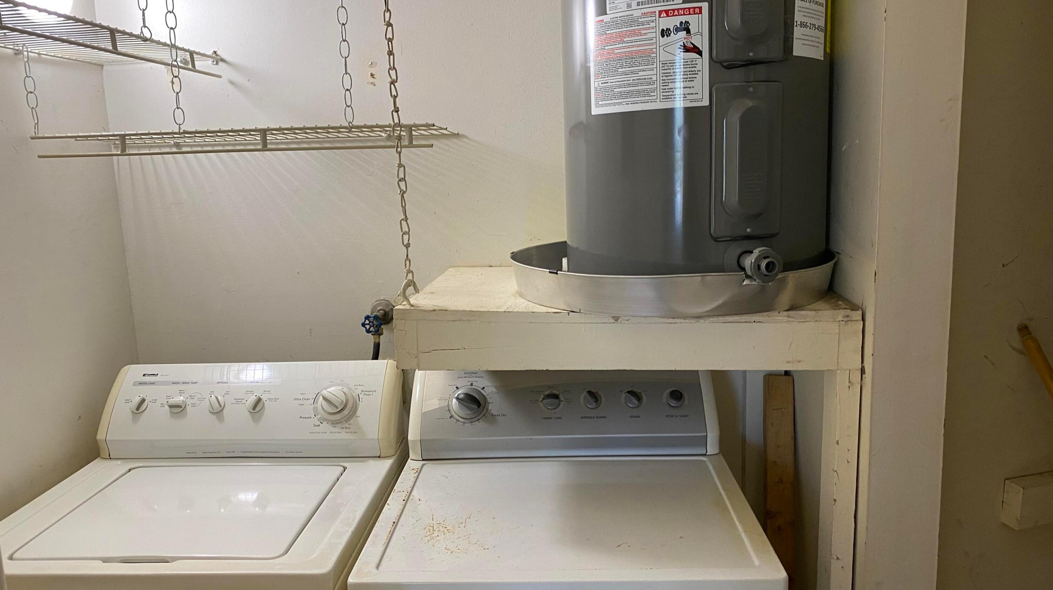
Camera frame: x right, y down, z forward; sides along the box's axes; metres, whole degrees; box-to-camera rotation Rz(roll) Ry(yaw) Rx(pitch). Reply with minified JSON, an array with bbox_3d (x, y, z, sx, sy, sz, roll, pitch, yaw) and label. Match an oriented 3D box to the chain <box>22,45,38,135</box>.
[{"bbox_3d":[-1.031,-0.423,1.646,0.025,0.184,0.023,-1,8,4],"label":"chain"}]

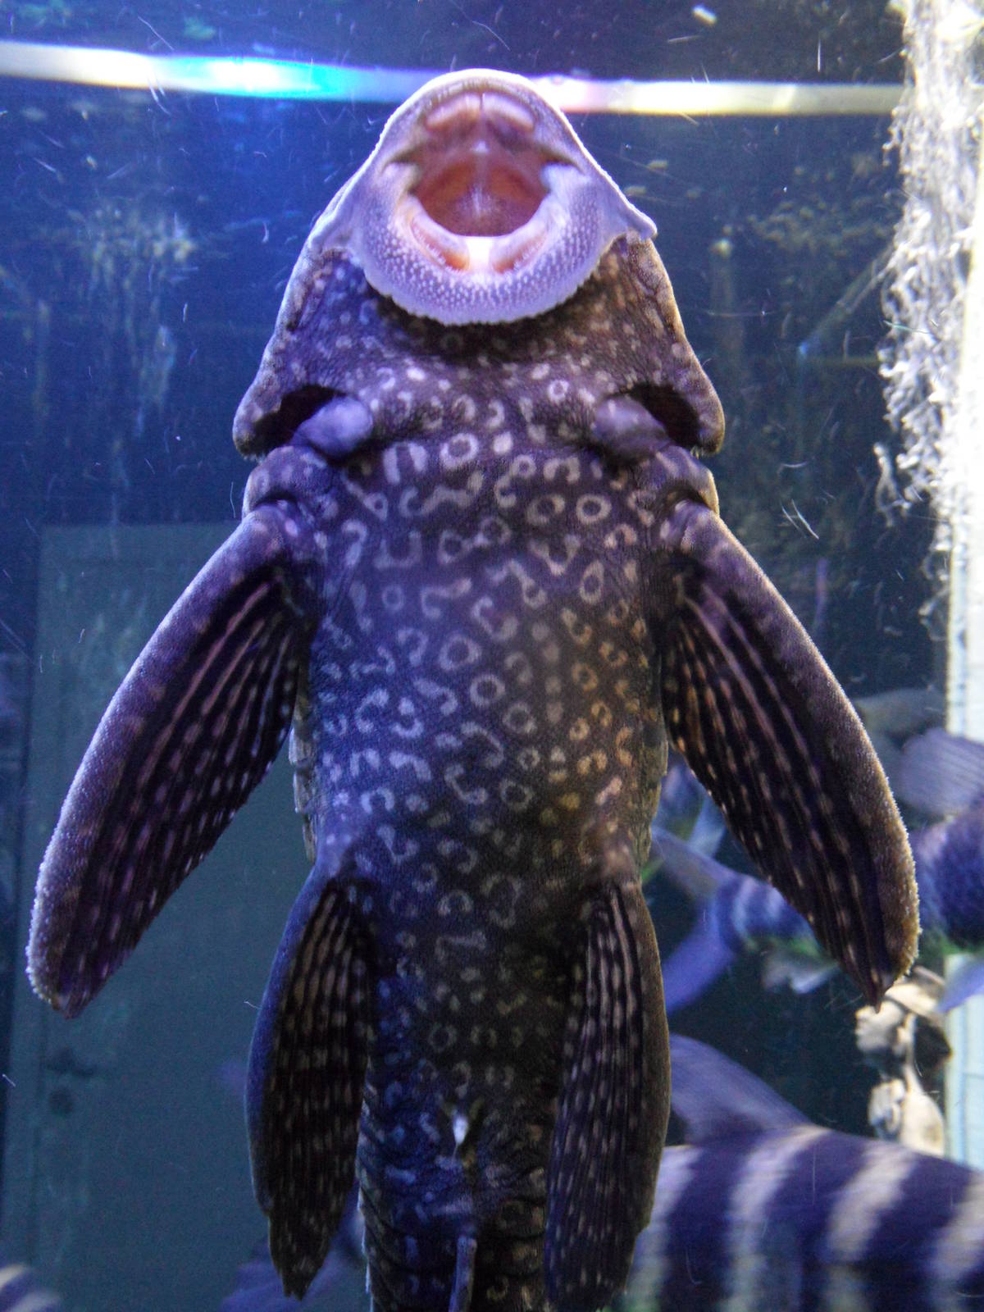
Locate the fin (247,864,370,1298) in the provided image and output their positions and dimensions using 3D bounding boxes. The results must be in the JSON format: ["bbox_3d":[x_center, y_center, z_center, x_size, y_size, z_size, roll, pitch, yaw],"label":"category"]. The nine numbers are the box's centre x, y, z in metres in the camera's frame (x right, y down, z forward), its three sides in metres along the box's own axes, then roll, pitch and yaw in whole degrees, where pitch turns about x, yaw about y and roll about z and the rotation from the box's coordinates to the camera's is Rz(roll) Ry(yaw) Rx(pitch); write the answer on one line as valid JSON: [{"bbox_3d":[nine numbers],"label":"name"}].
[{"bbox_3d":[-0.047,0.109,0.310,0.030,0.111,0.020,3,-4,0],"label":"fin"}]

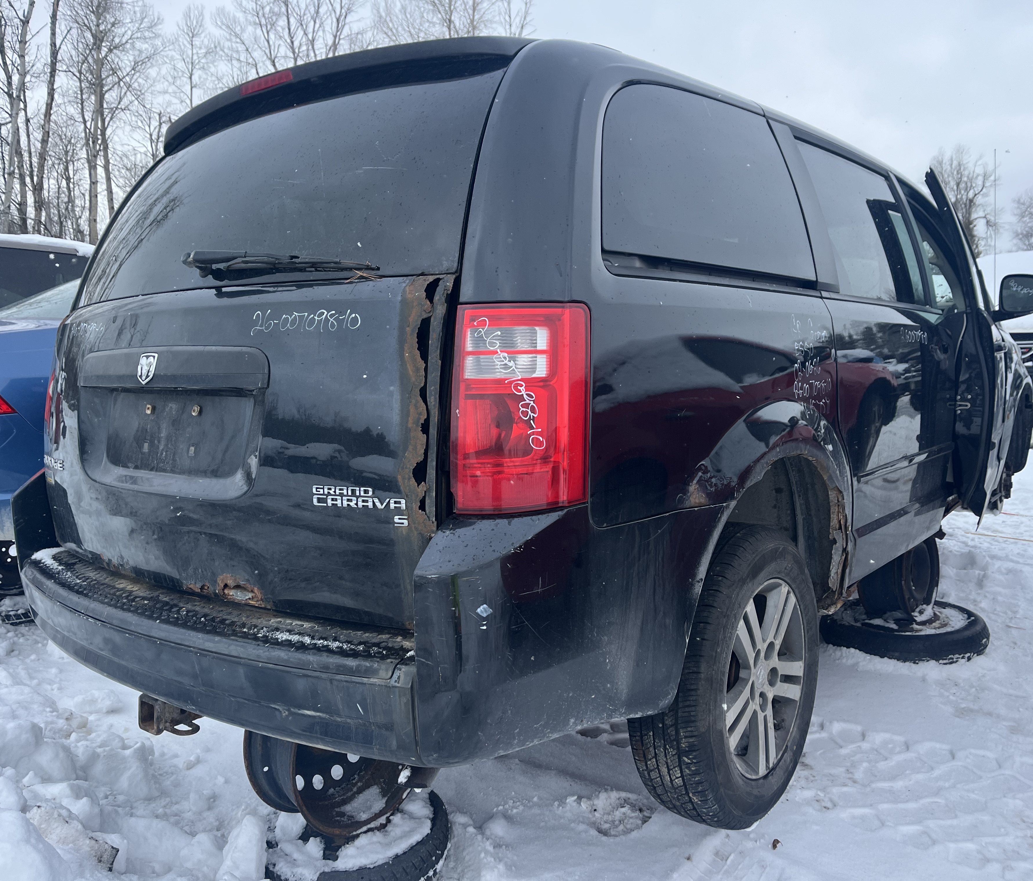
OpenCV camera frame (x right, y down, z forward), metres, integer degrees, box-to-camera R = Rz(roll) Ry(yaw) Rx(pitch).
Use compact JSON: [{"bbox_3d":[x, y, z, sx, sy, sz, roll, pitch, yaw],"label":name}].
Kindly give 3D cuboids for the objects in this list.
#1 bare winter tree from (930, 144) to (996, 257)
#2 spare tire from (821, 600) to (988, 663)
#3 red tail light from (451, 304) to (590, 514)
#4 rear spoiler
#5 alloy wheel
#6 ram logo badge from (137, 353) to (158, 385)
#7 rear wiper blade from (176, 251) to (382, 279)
[{"bbox_3d":[22.866,-9.163,45.498,3.800,12.000,3.800,0,5,0],"label":"bare winter tree"},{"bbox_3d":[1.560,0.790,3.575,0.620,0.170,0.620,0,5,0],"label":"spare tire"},{"bbox_3d":[0.012,-0.054,1.473,0.215,0.338,0.125,2,6,30],"label":"red tail light"},{"bbox_3d":[-0.507,-0.806,2.080,1.260,0.130,0.230,3,6,38],"label":"rear spoiler"},{"bbox_3d":[0.537,0.567,2.176,0.180,0.466,0.466,3,6,38],"label":"alloy wheel"},{"bbox_3d":[-0.755,-0.146,1.812,0.058,0.067,0.012,3,-9,38],"label":"ram logo badge"},{"bbox_3d":[-0.459,-0.327,1.670,0.525,0.055,0.055,8,-8,30],"label":"rear wiper blade"}]

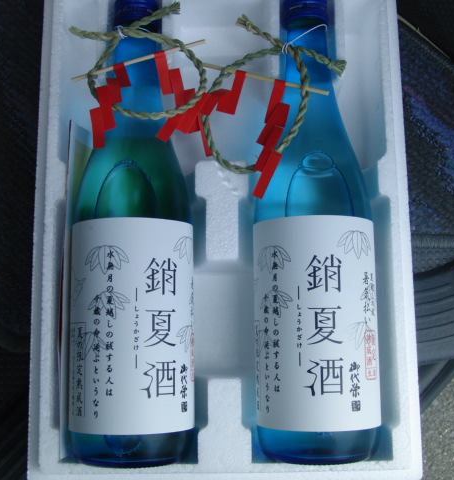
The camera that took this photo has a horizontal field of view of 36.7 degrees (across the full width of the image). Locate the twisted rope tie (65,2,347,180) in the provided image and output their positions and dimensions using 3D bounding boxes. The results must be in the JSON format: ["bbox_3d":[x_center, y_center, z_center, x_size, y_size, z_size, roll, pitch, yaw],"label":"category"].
[{"bbox_3d":[-0.011,-0.091,0.417,0.170,0.030,0.115,0,76,0],"label":"twisted rope tie"}]

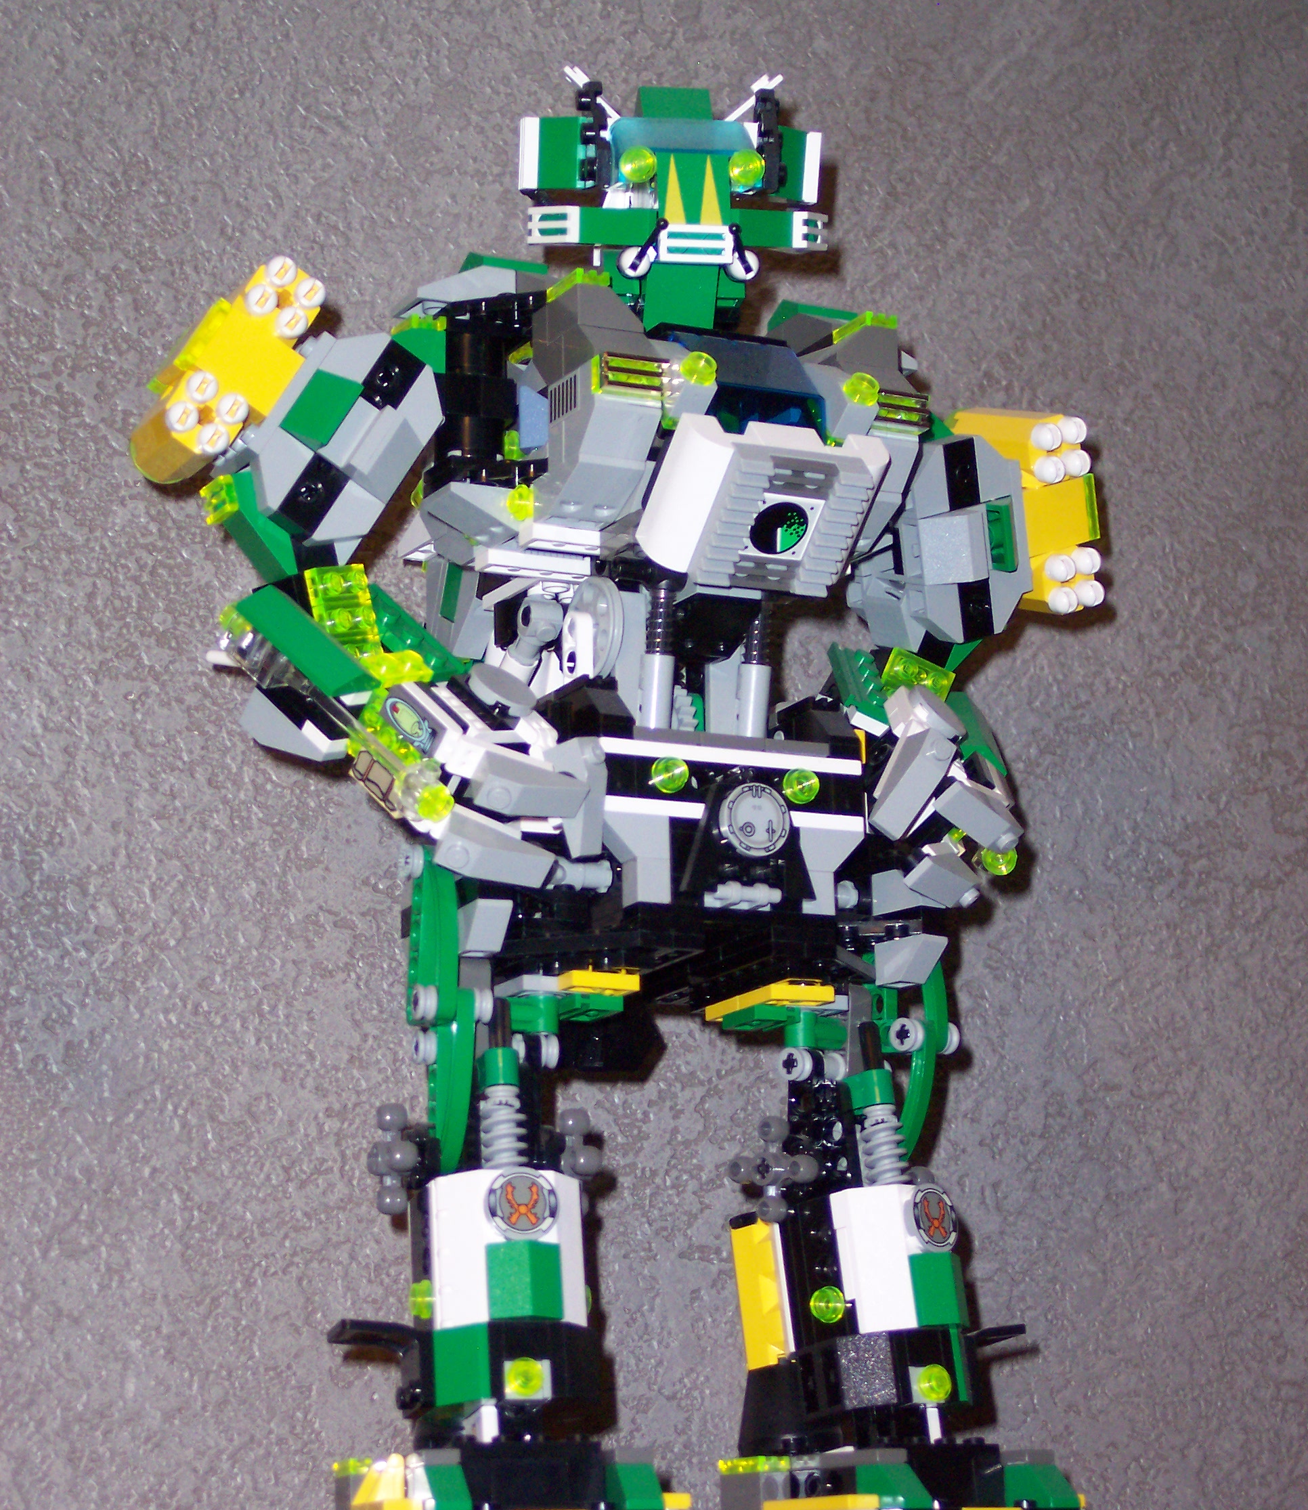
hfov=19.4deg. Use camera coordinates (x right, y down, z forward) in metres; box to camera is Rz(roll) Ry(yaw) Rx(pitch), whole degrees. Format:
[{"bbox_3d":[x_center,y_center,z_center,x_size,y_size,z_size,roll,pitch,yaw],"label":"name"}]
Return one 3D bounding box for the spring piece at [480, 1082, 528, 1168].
[{"bbox_3d":[-0.032,0.082,0.834,0.010,0.020,0.010,-3,-12,-1],"label":"spring piece"}]

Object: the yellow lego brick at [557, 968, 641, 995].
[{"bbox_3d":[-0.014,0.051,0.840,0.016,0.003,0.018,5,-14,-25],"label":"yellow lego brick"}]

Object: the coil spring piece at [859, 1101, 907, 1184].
[{"bbox_3d":[0.053,0.090,0.873,0.010,0.020,0.010,-6,-12,-1],"label":"coil spring piece"}]

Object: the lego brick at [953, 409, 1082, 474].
[{"bbox_3d":[0.087,-0.075,0.933,0.016,0.016,0.030,-15,16,-30],"label":"lego brick"}]

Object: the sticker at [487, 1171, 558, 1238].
[{"bbox_3d":[-0.028,0.096,0.819,0.016,0.016,0.003,3,-9,-18],"label":"sticker"}]

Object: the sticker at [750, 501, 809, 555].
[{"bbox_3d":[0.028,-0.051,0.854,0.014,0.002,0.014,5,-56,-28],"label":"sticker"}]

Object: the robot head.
[{"bbox_3d":[0.004,-0.122,0.848,0.065,0.055,0.043,2,-6,-11],"label":"robot head"}]

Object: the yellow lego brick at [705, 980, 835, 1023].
[{"bbox_3d":[0.026,0.056,0.865,0.016,0.003,0.031,5,-14,-25],"label":"yellow lego brick"}]

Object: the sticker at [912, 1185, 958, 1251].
[{"bbox_3d":[0.062,0.104,0.859,0.003,0.016,0.016,-18,-16,40],"label":"sticker"}]

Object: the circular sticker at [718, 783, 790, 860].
[{"bbox_3d":[0.022,0.014,0.837,0.016,0.016,0.003,5,-11,-26],"label":"circular sticker"}]

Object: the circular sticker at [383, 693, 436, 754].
[{"bbox_3d":[-0.053,-0.007,0.824,0.002,0.011,0.014,-38,-74,26],"label":"circular sticker"}]

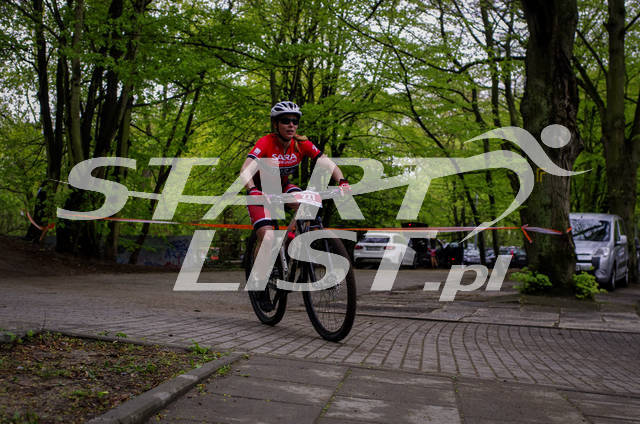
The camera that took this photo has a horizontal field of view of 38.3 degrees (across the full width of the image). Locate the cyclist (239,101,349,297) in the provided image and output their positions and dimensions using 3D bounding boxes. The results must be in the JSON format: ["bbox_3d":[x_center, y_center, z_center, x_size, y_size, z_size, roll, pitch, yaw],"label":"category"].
[{"bbox_3d":[-0.253,-0.023,6.468,0.730,1.470,0.930,-5,1,-25],"label":"cyclist"}]

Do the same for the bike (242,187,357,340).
[{"bbox_3d":[-0.201,0.349,6.442,0.690,1.020,1.815,-5,1,-25],"label":"bike"}]

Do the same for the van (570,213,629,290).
[{"bbox_3d":[6.480,0.930,22.650,1.820,1.800,4.380,-1,-2,25],"label":"van"}]

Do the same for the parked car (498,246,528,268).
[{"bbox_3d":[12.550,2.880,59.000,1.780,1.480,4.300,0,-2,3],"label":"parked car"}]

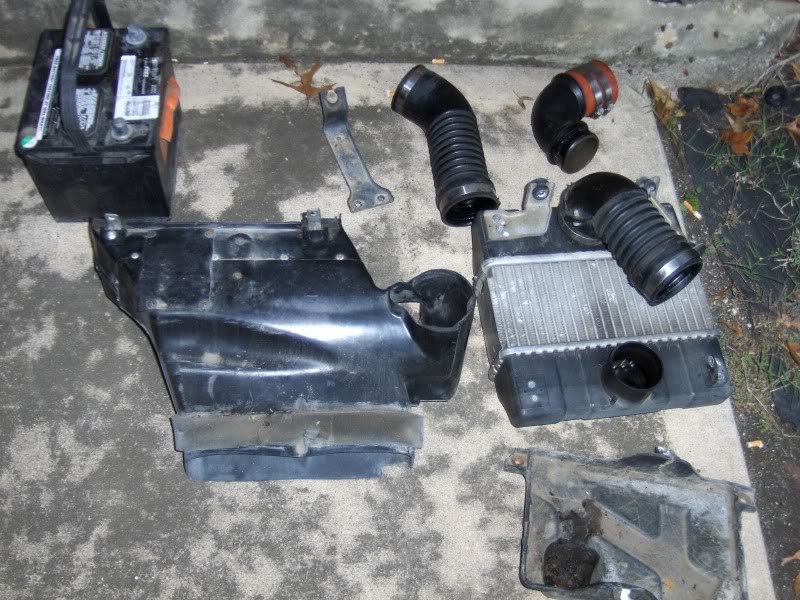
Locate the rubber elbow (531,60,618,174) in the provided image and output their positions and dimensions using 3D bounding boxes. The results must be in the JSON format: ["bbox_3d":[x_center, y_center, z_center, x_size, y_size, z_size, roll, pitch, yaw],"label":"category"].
[{"bbox_3d":[0.290,-0.306,1.331,0.145,0.088,0.190,9,62,0],"label":"rubber elbow"}]

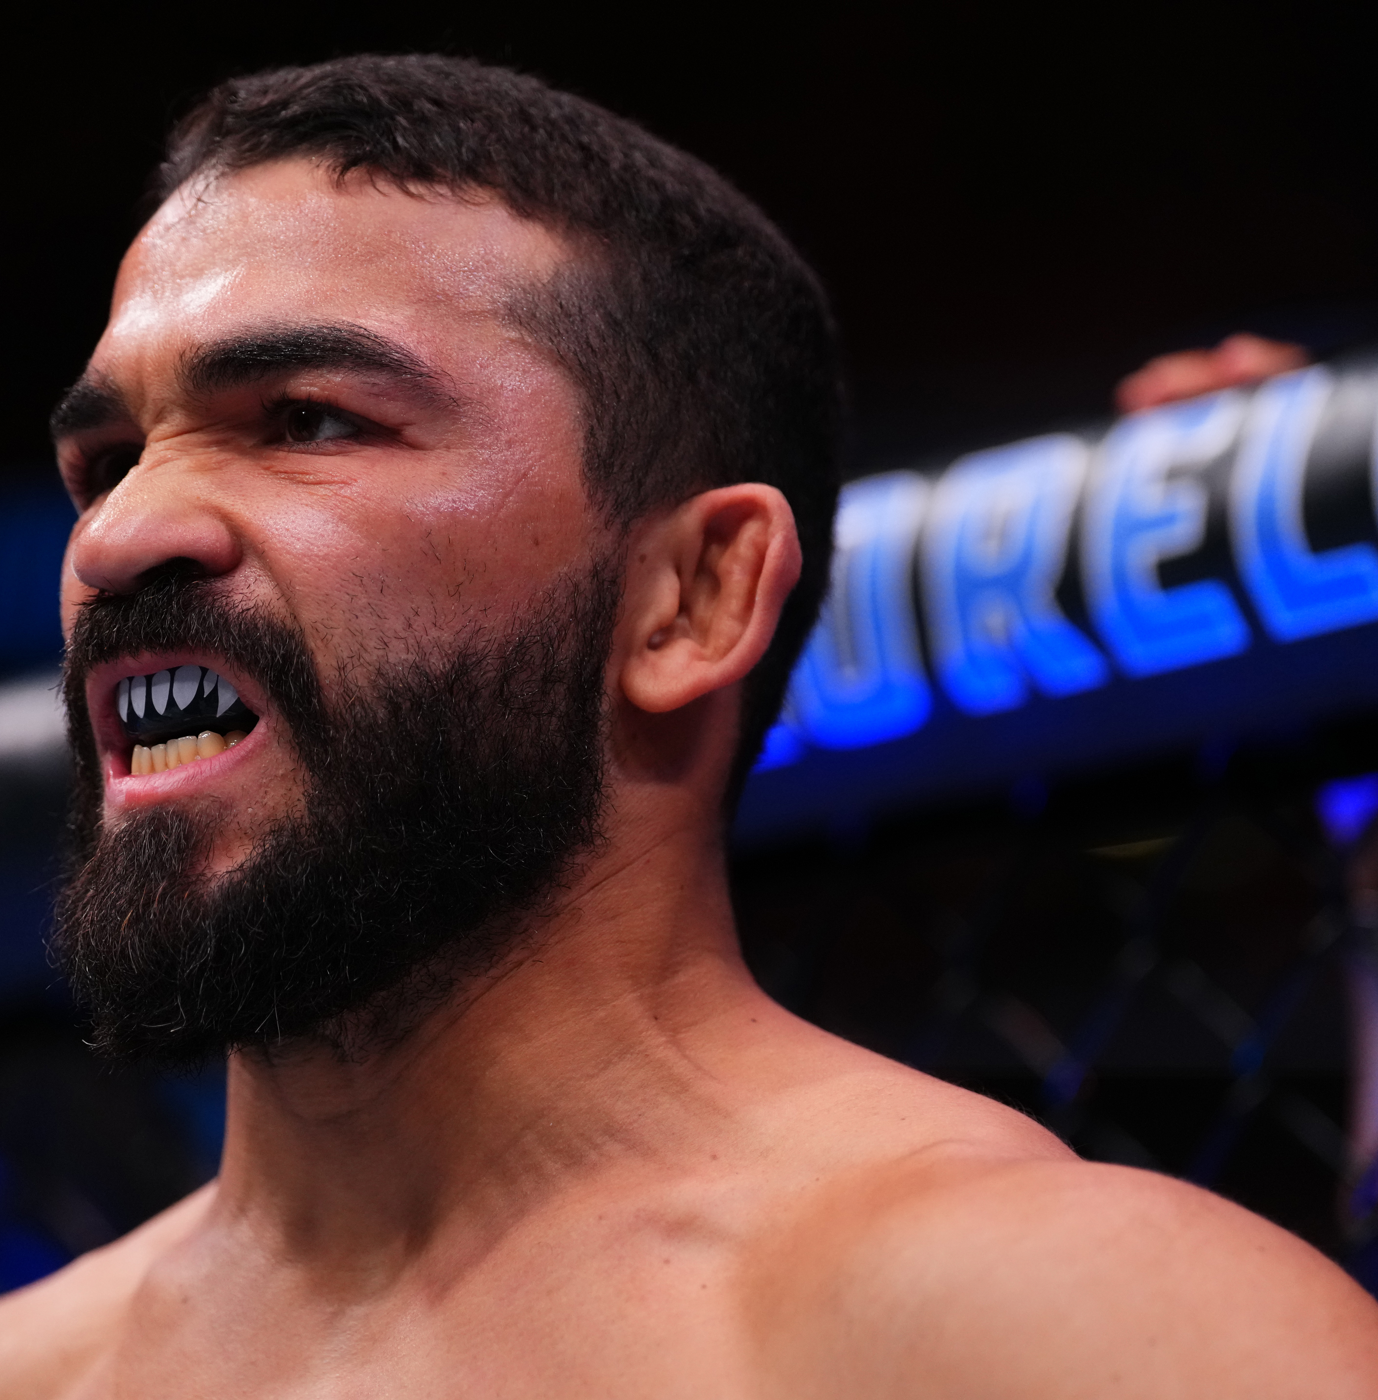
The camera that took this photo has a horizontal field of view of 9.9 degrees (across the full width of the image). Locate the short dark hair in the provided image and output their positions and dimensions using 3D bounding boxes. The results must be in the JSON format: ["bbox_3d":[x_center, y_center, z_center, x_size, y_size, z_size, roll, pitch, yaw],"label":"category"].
[{"bbox_3d":[-0.053,-0.062,2.041,0.171,0.188,0.192,-15,-22,42],"label":"short dark hair"}]

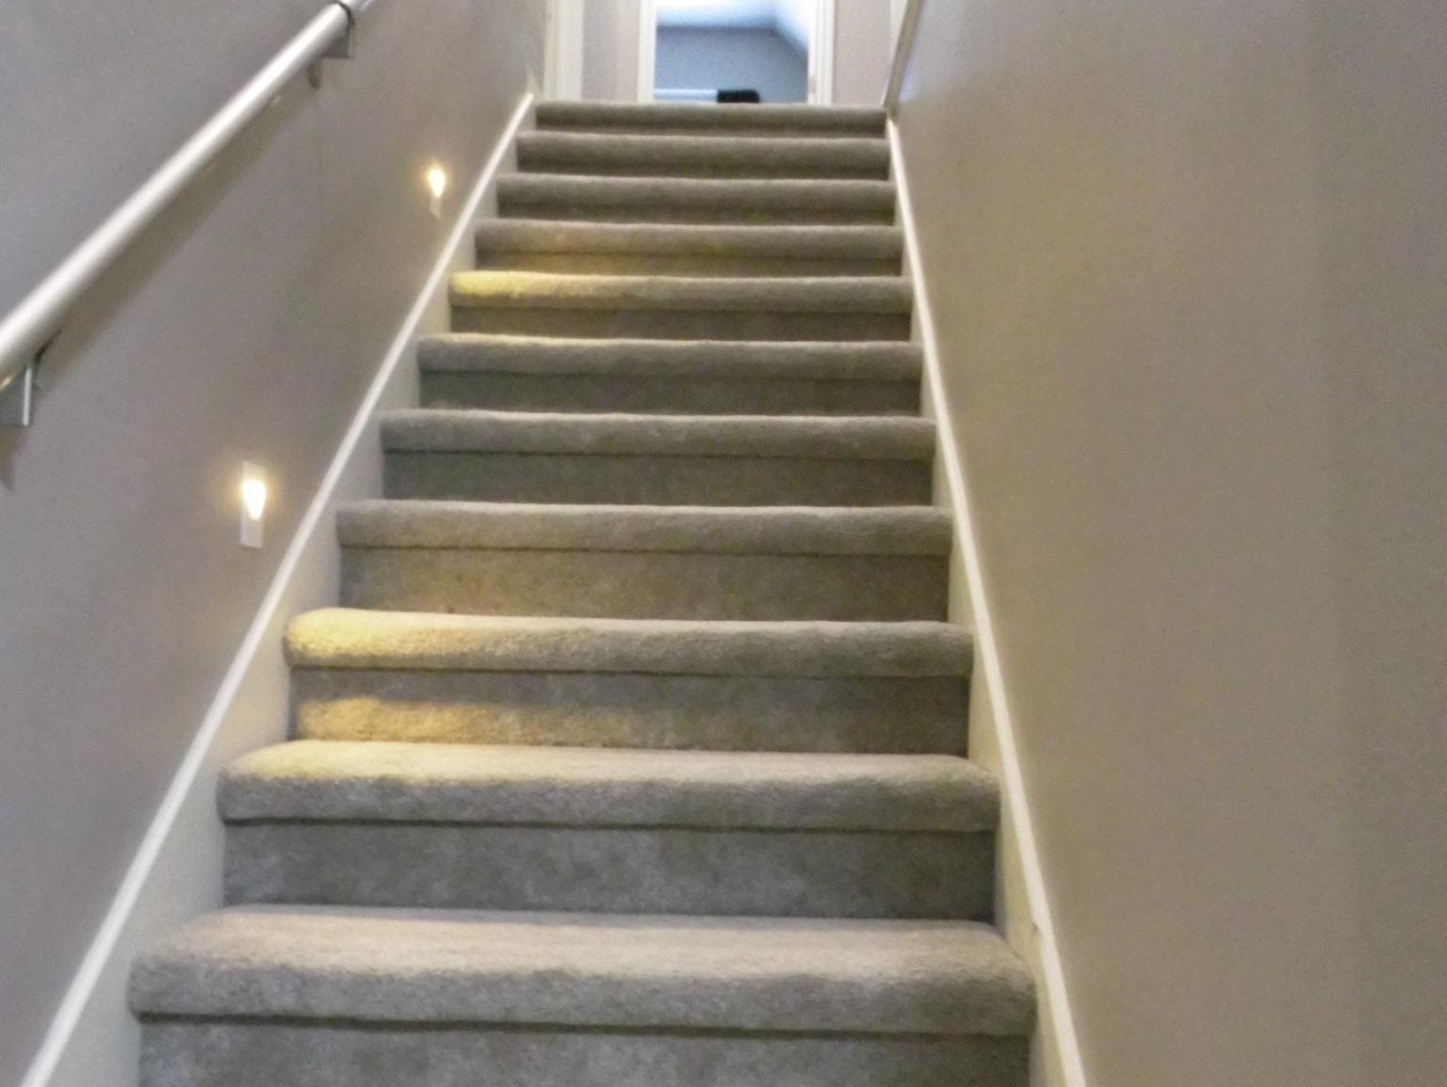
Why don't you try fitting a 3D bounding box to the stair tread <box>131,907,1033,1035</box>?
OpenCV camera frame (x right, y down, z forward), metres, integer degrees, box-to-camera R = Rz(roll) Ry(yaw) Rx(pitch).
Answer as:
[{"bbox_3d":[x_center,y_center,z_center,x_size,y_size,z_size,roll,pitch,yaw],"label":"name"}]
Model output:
[{"bbox_3d":[-0.161,0.522,1.724,1.035,0.074,0.280,1,-4,2],"label":"stair tread"}]

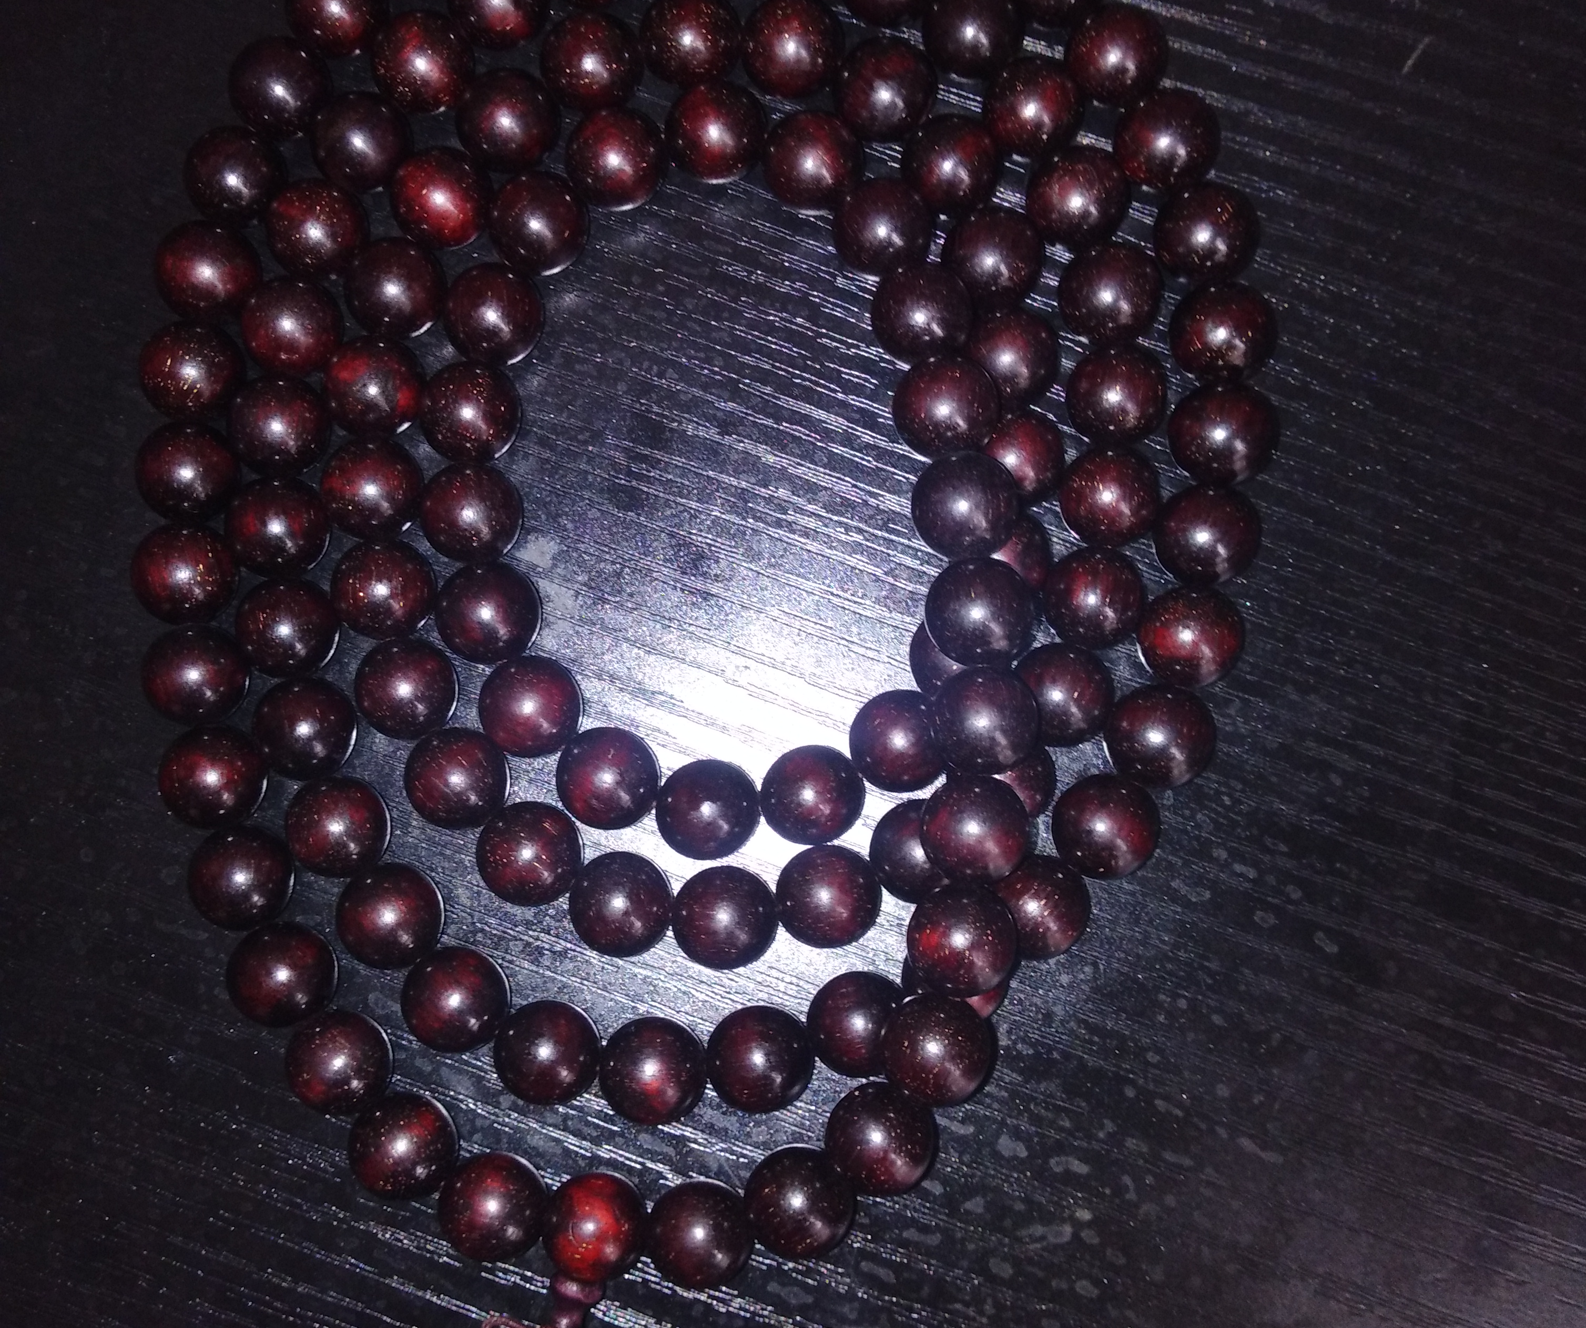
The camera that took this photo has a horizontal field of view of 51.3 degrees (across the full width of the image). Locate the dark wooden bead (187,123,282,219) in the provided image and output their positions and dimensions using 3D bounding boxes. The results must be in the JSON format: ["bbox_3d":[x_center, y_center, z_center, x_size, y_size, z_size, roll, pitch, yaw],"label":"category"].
[{"bbox_3d":[-0.084,-0.074,0.248,0.015,0.015,0.015,0,86,1],"label":"dark wooden bead"}]

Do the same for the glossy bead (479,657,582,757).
[{"bbox_3d":[-0.038,0.006,0.242,0.015,0.015,0.015,0,86,1],"label":"glossy bead"}]

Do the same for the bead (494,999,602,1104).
[{"bbox_3d":[-0.036,0.056,0.238,0.015,0.015,0.015,0,86,1],"label":"bead"}]

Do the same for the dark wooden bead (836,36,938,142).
[{"bbox_3d":[0.010,-0.063,0.180,0.011,0.011,0.011,0,87,1],"label":"dark wooden bead"}]

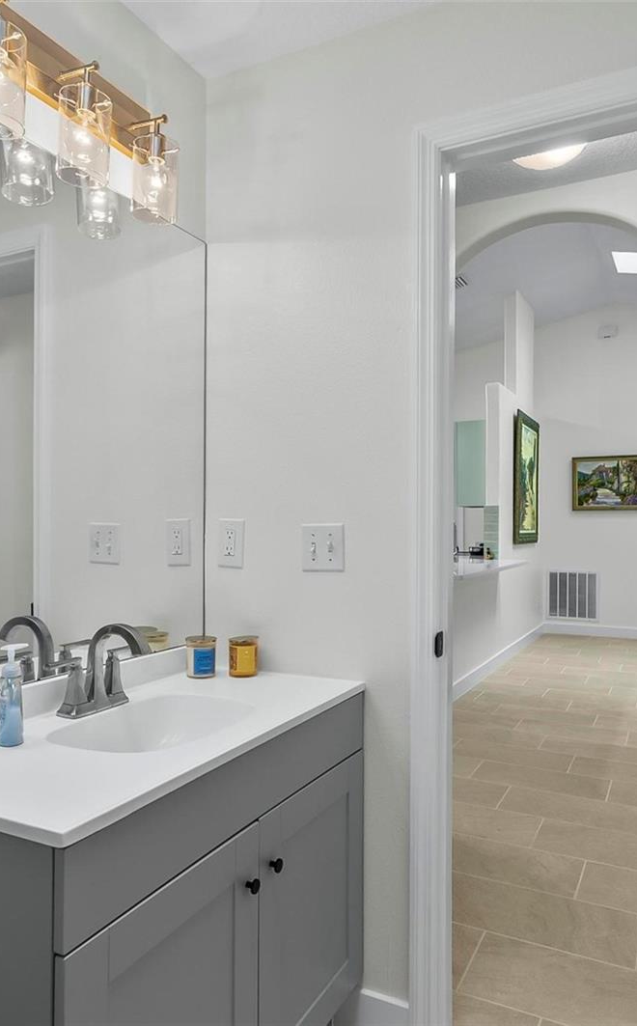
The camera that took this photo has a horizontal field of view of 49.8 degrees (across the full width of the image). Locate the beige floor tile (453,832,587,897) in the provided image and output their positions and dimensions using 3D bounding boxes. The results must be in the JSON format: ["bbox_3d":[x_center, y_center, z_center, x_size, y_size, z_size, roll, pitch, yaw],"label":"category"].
[{"bbox_3d":[0.626,1.262,2.484,0.603,0.010,0.298,-1,-2,27],"label":"beige floor tile"}]

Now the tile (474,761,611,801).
[{"bbox_3d":[1.077,1.296,3.318,0.607,0.010,0.297,0,-1,27],"label":"tile"}]

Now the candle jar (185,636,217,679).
[{"bbox_3d":[-0.295,0.363,1.731,0.077,0.095,0.077,0,-1,0],"label":"candle jar"}]

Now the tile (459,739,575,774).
[{"bbox_3d":[1.022,1.287,3.630,0.603,0.010,0.298,-1,-2,27],"label":"tile"}]

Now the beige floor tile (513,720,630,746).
[{"bbox_3d":[1.501,1.295,4.057,0.603,0.010,0.298,-1,-2,27],"label":"beige floor tile"}]

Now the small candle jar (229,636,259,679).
[{"bbox_3d":[-0.193,0.366,1.744,0.073,0.093,0.073,0,-1,0],"label":"small candle jar"}]

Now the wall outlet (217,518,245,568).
[{"bbox_3d":[-0.229,0.082,1.807,0.079,0.124,0.008,-1,-2,27],"label":"wall outlet"}]

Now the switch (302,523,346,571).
[{"bbox_3d":[0.009,0.086,1.707,0.118,0.119,0.018,0,-1,27],"label":"switch"}]

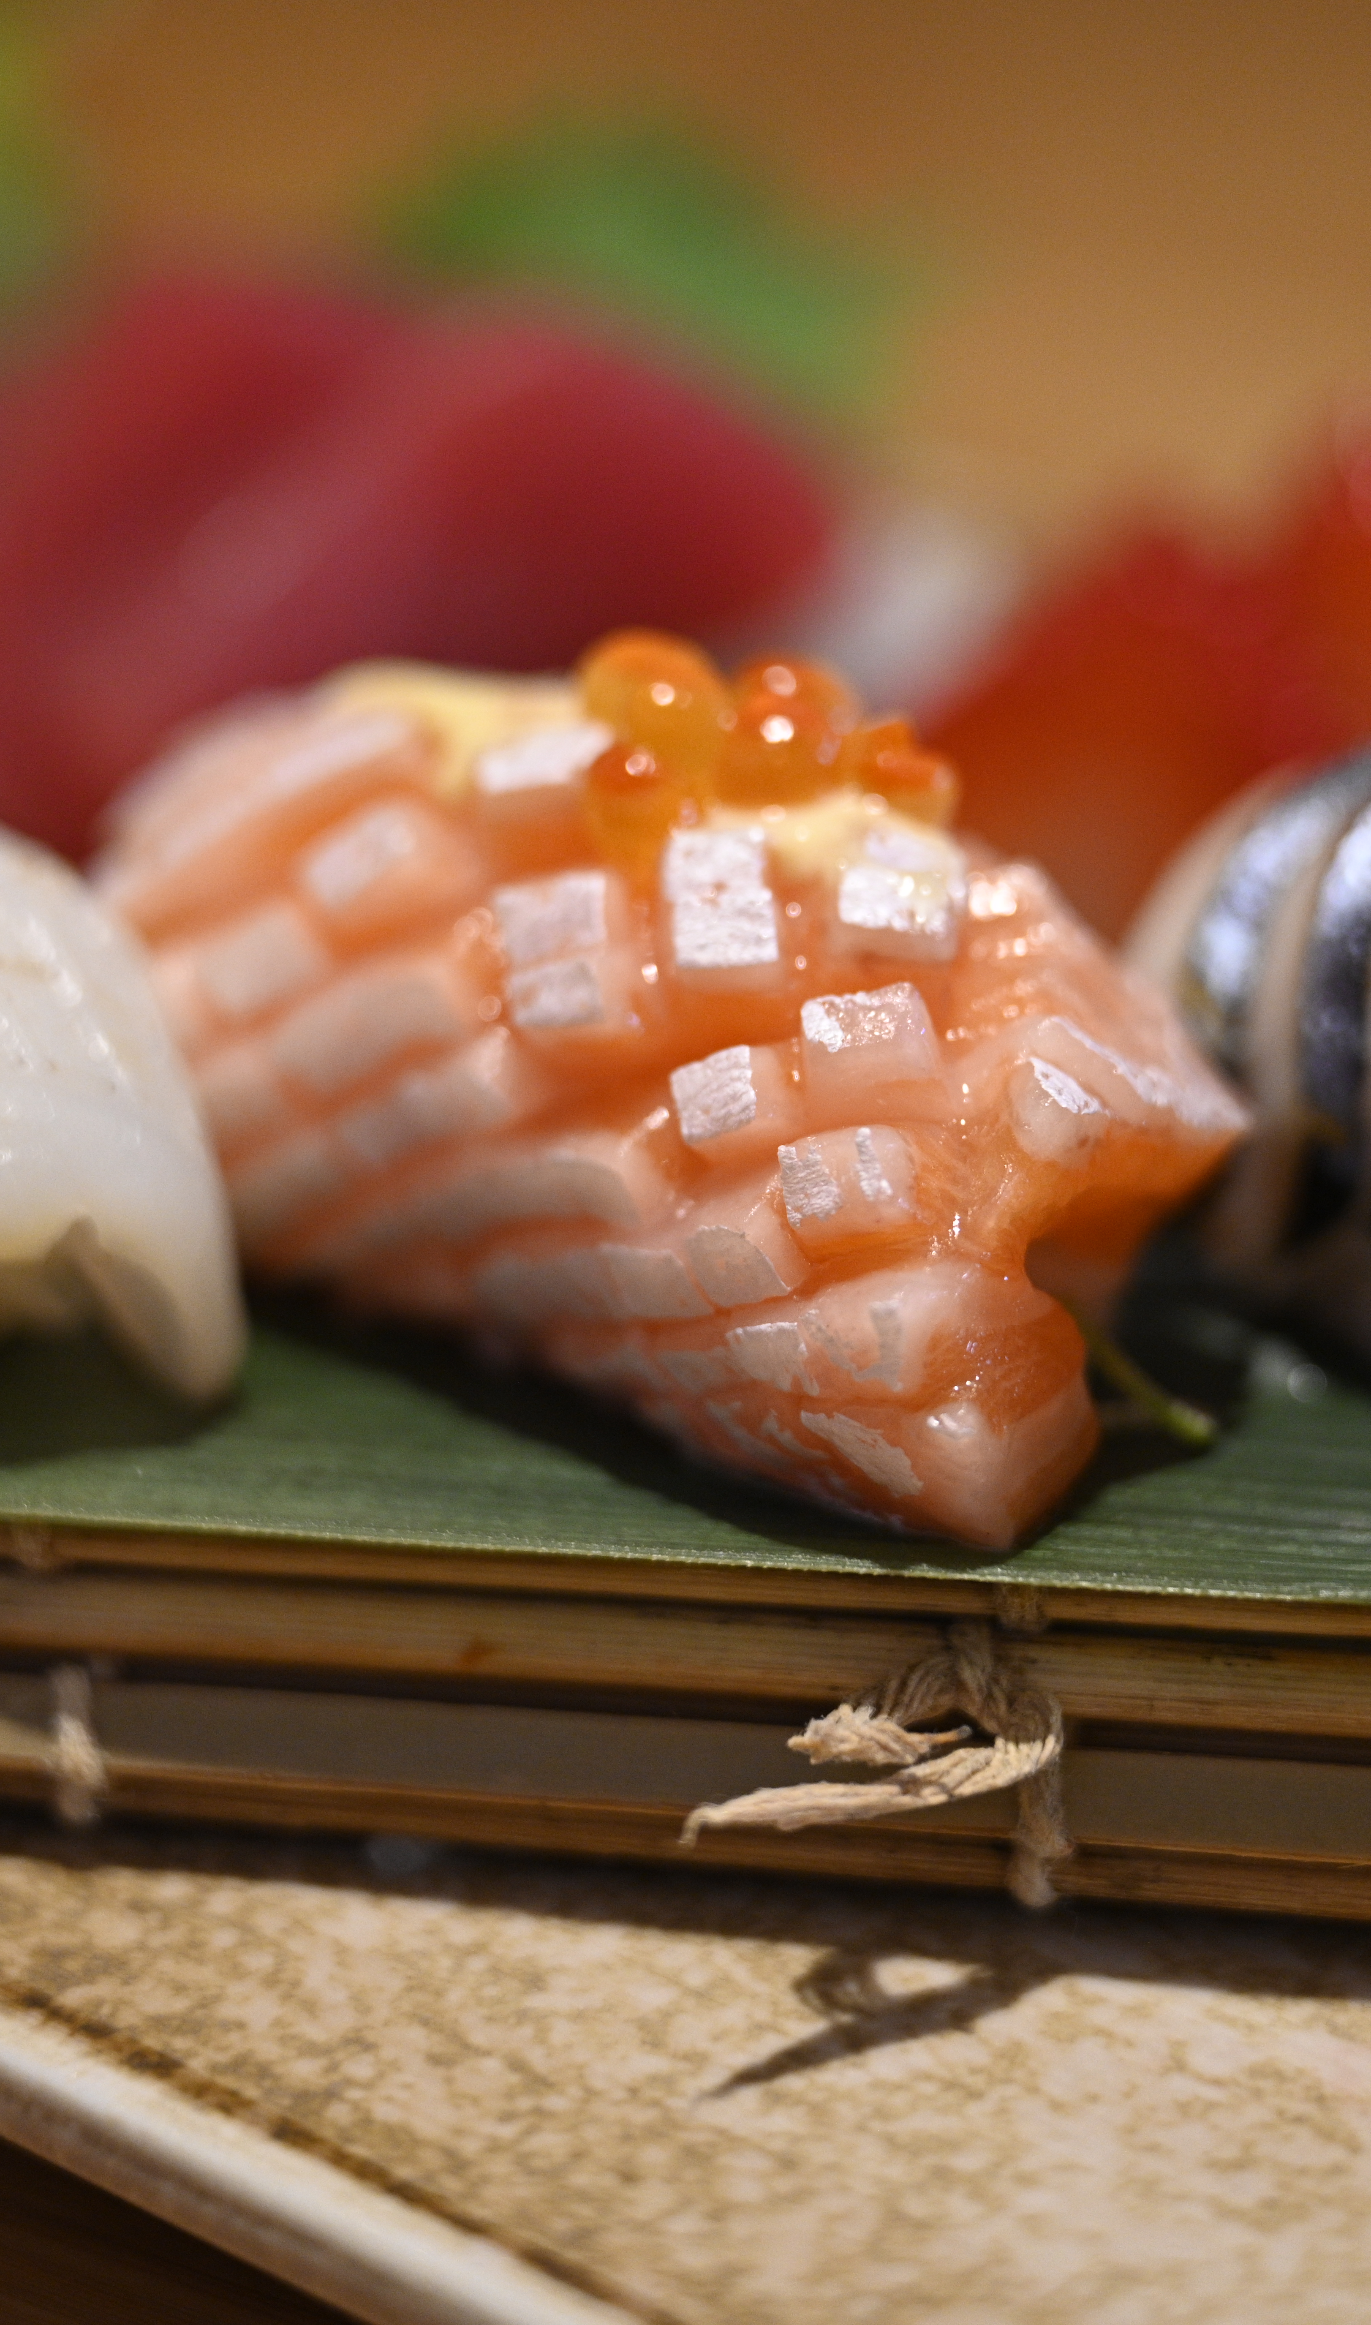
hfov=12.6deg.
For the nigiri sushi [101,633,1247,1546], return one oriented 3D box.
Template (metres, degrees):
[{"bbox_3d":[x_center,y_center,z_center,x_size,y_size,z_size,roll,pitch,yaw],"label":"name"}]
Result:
[{"bbox_3d":[-0.002,-0.009,0.356,0.039,0.041,0.076,-15,22,-40],"label":"nigiri sushi"}]

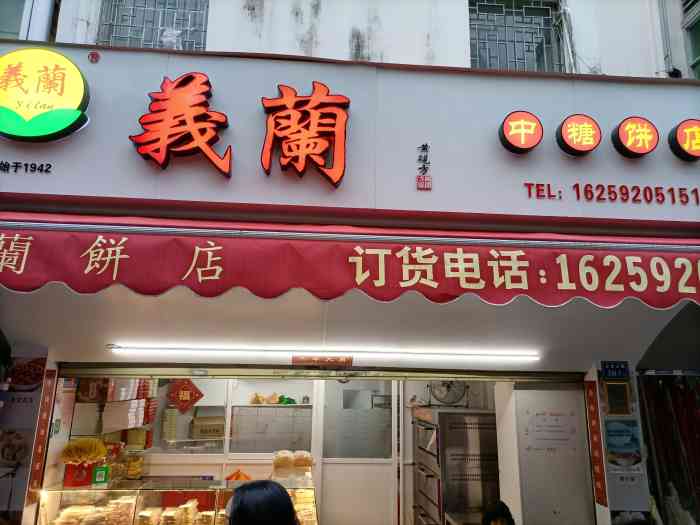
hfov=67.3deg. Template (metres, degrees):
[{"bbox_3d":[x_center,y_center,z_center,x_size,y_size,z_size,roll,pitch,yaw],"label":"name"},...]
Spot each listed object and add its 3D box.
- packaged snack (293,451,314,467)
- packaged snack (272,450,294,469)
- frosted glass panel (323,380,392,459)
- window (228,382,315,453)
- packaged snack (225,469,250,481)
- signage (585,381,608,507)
[{"bbox_3d":[-0.341,1.422,3.810,0.135,0.098,0.140,2,-14,-4],"label":"packaged snack"},{"bbox_3d":[-0.477,1.424,3.800,0.142,0.108,0.140,2,-14,-4],"label":"packaged snack"},{"bbox_3d":[0.083,1.554,5.303,0.687,0.798,0.030,2,-14,-4],"label":"frosted glass panel"},{"bbox_3d":[-0.785,1.509,5.252,0.841,0.763,0.050,2,-14,-4],"label":"window"},{"bbox_3d":[-0.820,1.562,3.845,0.170,0.085,0.130,2,-14,-4],"label":"packaged snack"},{"bbox_3d":[1.744,1.266,3.719,0.012,0.819,0.159,2,-14,-4],"label":"signage"}]

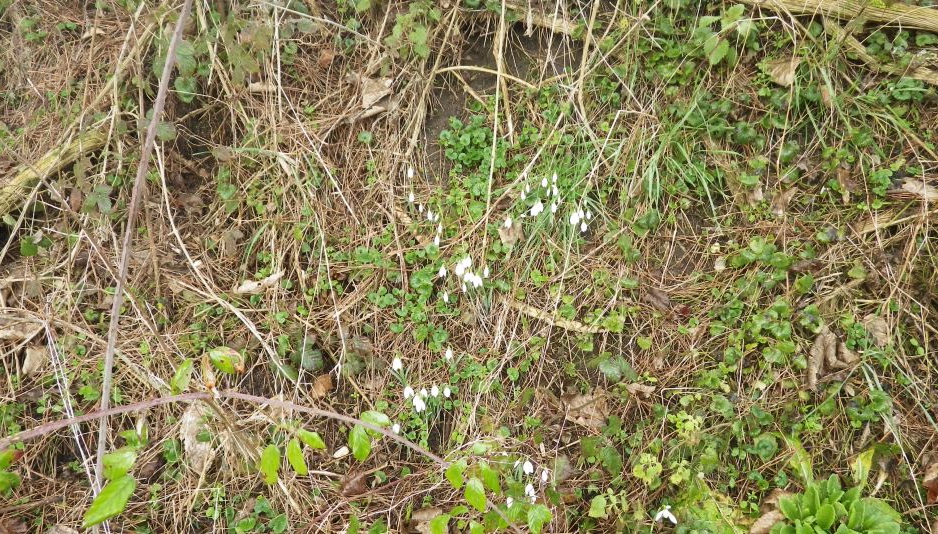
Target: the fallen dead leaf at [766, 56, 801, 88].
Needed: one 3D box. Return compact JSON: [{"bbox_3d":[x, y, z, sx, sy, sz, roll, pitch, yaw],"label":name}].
[{"bbox_3d":[0.689,-0.428,1.544,0.069,0.020,0.066,25,65,13],"label":"fallen dead leaf"}]

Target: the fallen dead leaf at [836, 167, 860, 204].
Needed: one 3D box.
[{"bbox_3d":[0.756,-0.162,1.404,0.040,0.020,0.090,5,62,3],"label":"fallen dead leaf"}]

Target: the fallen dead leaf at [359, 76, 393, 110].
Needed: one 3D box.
[{"bbox_3d":[-0.207,-0.389,1.553,0.073,0.025,0.084,0,65,0],"label":"fallen dead leaf"}]

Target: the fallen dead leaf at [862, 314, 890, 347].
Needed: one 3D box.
[{"bbox_3d":[0.764,0.116,1.316,0.047,0.020,0.067,-9,65,-4],"label":"fallen dead leaf"}]

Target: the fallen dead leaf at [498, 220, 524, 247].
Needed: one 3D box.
[{"bbox_3d":[0.085,-0.070,1.404,0.050,0.020,0.058,0,65,0],"label":"fallen dead leaf"}]

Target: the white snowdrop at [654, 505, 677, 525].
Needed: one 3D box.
[{"bbox_3d":[0.316,0.397,1.132,0.035,0.030,0.030,0,23,0],"label":"white snowdrop"}]

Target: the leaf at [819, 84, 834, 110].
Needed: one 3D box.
[{"bbox_3d":[0.789,-0.377,1.551,0.029,0.015,0.064,-11,65,-5],"label":"leaf"}]

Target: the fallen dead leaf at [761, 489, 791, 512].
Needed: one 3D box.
[{"bbox_3d":[0.491,0.371,1.122,0.053,0.022,0.037,-8,63,-4],"label":"fallen dead leaf"}]

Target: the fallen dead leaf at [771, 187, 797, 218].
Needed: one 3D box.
[{"bbox_3d":[0.643,-0.135,1.435,0.041,0.020,0.073,30,68,14],"label":"fallen dead leaf"}]

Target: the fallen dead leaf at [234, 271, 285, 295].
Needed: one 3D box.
[{"bbox_3d":[-0.387,0.029,1.304,0.095,0.020,0.030,-22,64,-11],"label":"fallen dead leaf"}]

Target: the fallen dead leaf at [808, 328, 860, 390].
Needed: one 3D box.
[{"bbox_3d":[0.635,0.161,1.226,0.085,0.035,0.114,12,63,6],"label":"fallen dead leaf"}]

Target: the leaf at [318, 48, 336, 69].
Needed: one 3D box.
[{"bbox_3d":[-0.314,-0.463,1.565,0.036,0.015,0.050,2,62,1],"label":"leaf"}]

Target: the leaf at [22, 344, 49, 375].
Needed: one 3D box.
[{"bbox_3d":[-0.758,0.162,1.234,0.043,0.020,0.052,3,62,2],"label":"leaf"}]

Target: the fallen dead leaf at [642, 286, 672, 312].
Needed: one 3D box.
[{"bbox_3d":[0.343,0.059,1.289,0.059,0.018,0.035,40,69,19],"label":"fallen dead leaf"}]

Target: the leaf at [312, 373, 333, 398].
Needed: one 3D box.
[{"bbox_3d":[-0.267,0.212,1.272,0.034,0.015,0.053,28,68,12],"label":"leaf"}]

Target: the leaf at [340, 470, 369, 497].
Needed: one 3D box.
[{"bbox_3d":[-0.196,0.366,1.197,0.039,0.020,0.053,37,70,16],"label":"leaf"}]

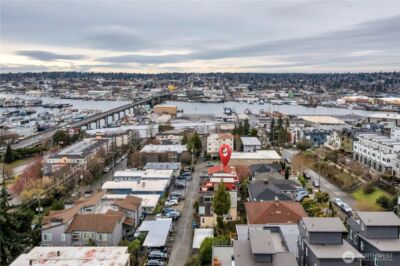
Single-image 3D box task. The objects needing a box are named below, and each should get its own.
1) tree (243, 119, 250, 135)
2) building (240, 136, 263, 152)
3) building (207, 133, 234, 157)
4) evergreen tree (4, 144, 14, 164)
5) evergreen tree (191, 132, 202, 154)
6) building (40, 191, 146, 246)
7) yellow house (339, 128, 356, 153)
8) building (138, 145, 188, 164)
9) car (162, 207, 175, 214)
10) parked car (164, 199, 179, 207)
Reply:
[{"bbox_3d":[38.971,-2.571,259.032,6.000,15.000,6.000,1,10,3],"label":"tree"},{"bbox_3d":[32.150,9.090,195.210,10.400,6.800,19.000,0,10,2],"label":"building"},{"bbox_3d":[12.844,7.038,192.753,16.000,13.600,14.000,1,10,3],"label":"building"},{"bbox_3d":[-110.075,12.272,179.061,5.000,11.400,5.000,1,10,3],"label":"evergreen tree"},{"bbox_3d":[-1.500,6.260,189.530,7.200,14.000,7.000,0,10,2],"label":"evergreen tree"},{"bbox_3d":[-27.510,23.940,85.780,20.200,8.200,24.500,0,10,2],"label":"building"},{"bbox_3d":[81.761,3.784,170.545,7.500,11.300,8.500,0,11,2],"label":"yellow house"},{"bbox_3d":[-19.400,13.029,179.378,25.500,8.000,18.000,0,11,2],"label":"building"},{"bbox_3d":[-10.262,25.640,102.558,4.400,1.500,1.800,-1,11,-8],"label":"car"},{"bbox_3d":[-10.054,25.047,110.420,4.600,1.500,1.850,-2,11,-10],"label":"parked car"}]

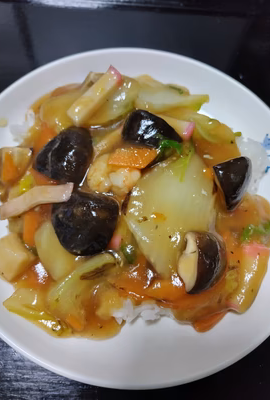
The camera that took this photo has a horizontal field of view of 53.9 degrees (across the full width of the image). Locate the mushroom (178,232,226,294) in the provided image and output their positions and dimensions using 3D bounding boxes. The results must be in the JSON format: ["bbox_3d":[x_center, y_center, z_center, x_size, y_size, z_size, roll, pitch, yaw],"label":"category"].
[{"bbox_3d":[0.042,0.047,0.177,0.025,0.017,0.036,31,62,-36],"label":"mushroom"}]

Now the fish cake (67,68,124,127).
[{"bbox_3d":[-0.032,-0.085,0.213,0.012,0.010,0.057,36,78,10],"label":"fish cake"}]

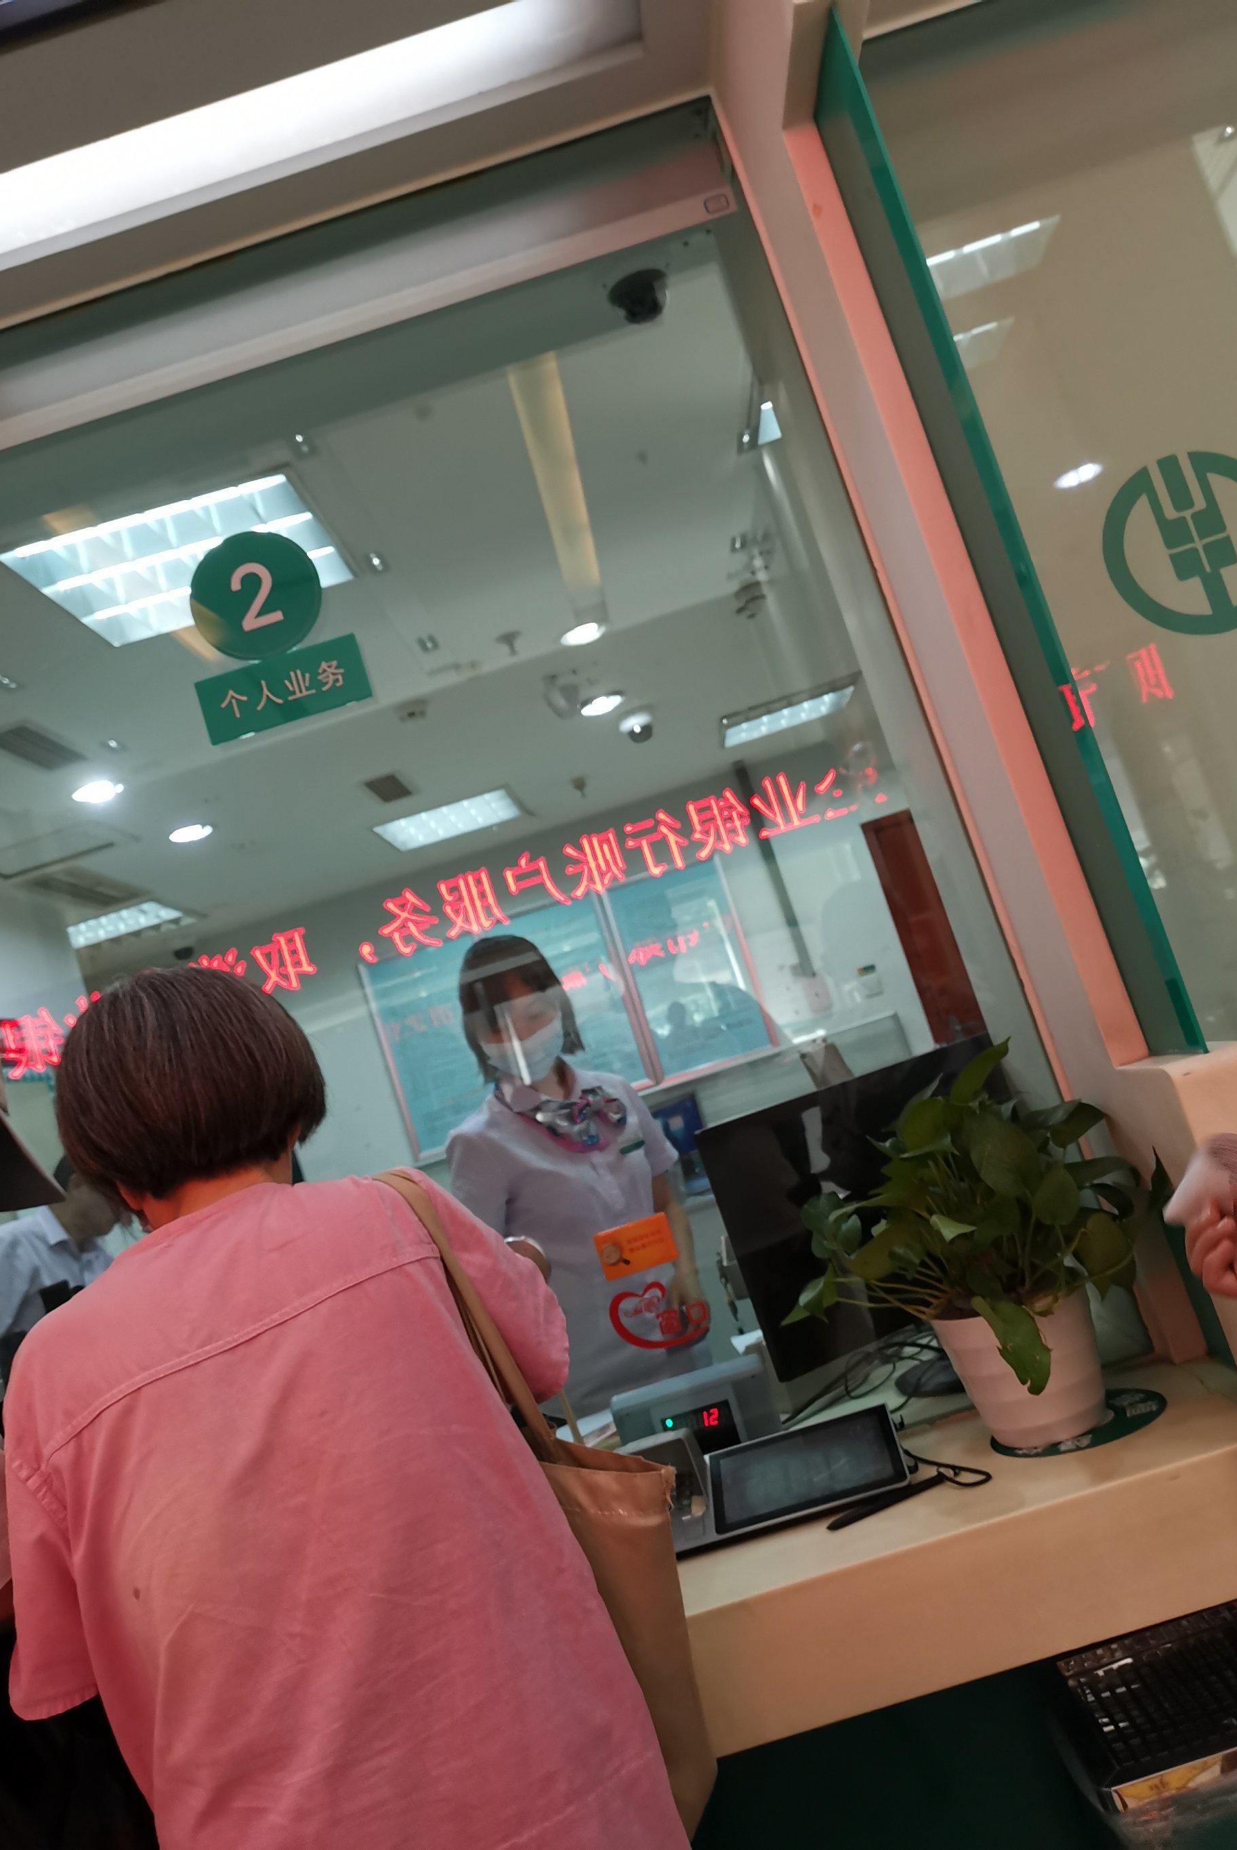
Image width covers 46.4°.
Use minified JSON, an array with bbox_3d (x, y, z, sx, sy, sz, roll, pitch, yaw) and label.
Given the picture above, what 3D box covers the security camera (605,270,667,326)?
[{"bbox_3d":[0.034,-1.094,2.519,0.110,0.080,0.110,-17,-7,1],"label":"security camera"}]

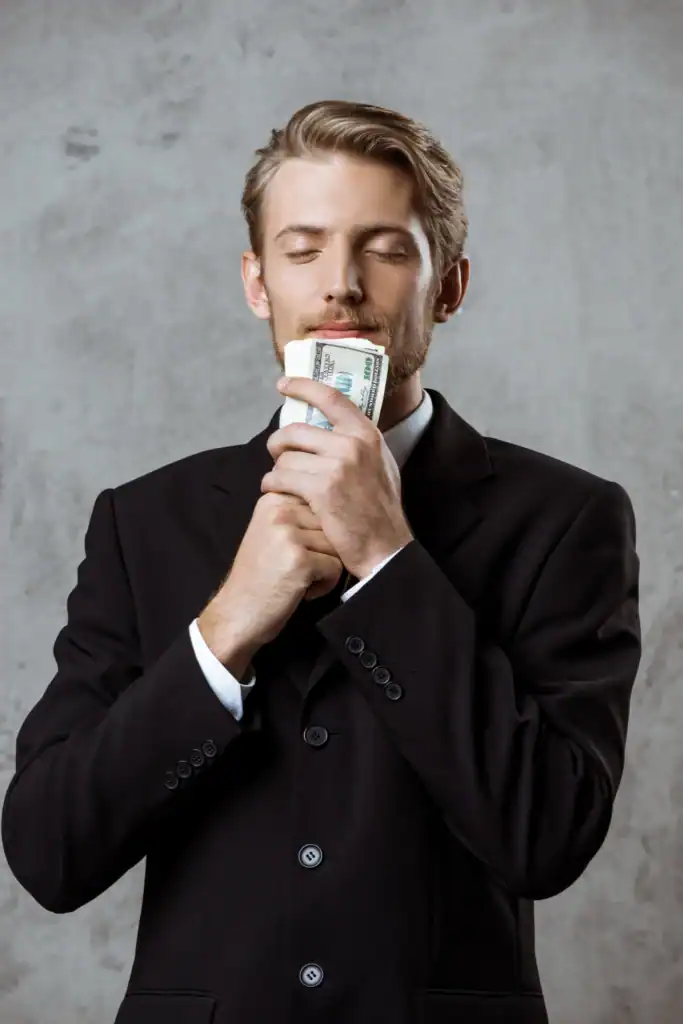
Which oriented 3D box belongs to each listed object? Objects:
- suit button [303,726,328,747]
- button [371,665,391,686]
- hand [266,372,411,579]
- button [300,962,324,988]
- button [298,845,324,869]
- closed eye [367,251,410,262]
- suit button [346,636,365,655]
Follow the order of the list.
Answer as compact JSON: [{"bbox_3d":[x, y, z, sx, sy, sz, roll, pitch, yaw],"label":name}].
[{"bbox_3d":[-0.021,0.184,2.450,0.020,0.020,0.004,0,6,-3],"label":"suit button"},{"bbox_3d":[0.032,0.131,2.385,0.015,0.015,0.004,0,7,0],"label":"button"},{"bbox_3d":[-0.002,-0.027,2.375,0.112,0.166,0.080,-20,2,-5],"label":"hand"},{"bbox_3d":[-0.025,0.381,2.455,0.020,0.020,0.004,0,0,7],"label":"button"},{"bbox_3d":[-0.025,0.283,2.450,0.020,0.020,0.004,0,0,7],"label":"button"},{"bbox_3d":[0.038,-0.209,2.445,0.036,0.010,0.012,0,-3,0],"label":"closed eye"},{"bbox_3d":[0.011,0.106,2.370,0.015,0.015,0.004,0,7,0],"label":"suit button"}]

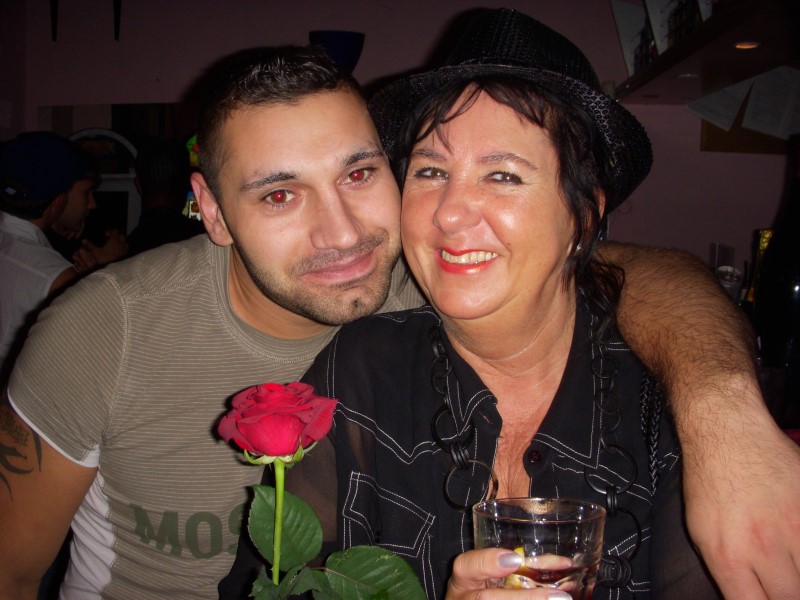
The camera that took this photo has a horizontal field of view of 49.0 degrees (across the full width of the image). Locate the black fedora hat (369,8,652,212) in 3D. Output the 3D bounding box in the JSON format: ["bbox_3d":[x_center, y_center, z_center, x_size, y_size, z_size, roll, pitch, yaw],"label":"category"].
[{"bbox_3d":[0.104,-0.178,0.781,0.248,0.118,0.280,6,-18,21],"label":"black fedora hat"}]

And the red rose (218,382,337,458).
[{"bbox_3d":[-0.085,0.084,0.610,0.080,0.054,0.080,1,9,0],"label":"red rose"}]

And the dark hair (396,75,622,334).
[{"bbox_3d":[0.098,-0.093,0.775,0.195,0.245,0.210,3,-7,20],"label":"dark hair"}]

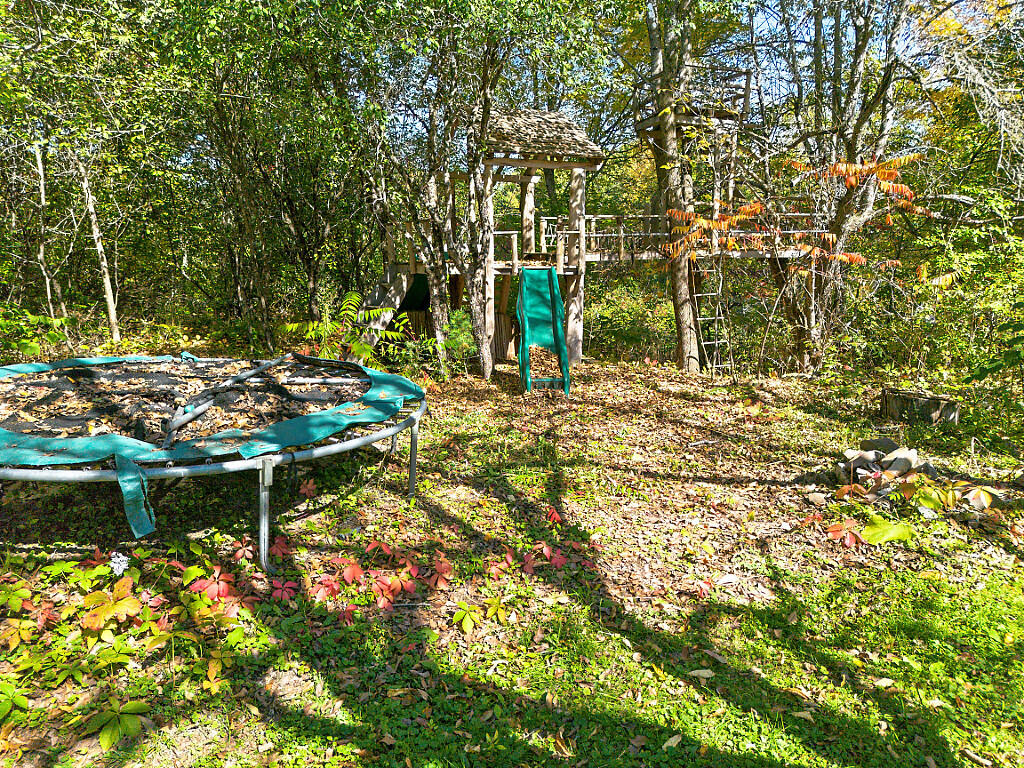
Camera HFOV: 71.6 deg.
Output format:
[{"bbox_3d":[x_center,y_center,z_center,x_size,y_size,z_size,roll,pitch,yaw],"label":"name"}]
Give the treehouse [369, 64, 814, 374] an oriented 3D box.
[{"bbox_3d":[1.433,-2.730,12.813,7.700,4.600,3.000,0,14,-5],"label":"treehouse"}]

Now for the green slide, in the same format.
[{"bbox_3d":[0.367,-0.736,8.689,0.530,1.220,2.050,0,13,-2],"label":"green slide"}]

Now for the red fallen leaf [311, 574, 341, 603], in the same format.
[{"bbox_3d":[-1.317,1.444,5.013,0.205,0.071,0.270,-3,14,-16],"label":"red fallen leaf"}]

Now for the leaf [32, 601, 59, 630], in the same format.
[{"bbox_3d":[-3.013,1.495,4.586,0.163,0.074,0.270,-9,17,-35],"label":"leaf"}]

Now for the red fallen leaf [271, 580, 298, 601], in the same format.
[{"bbox_3d":[-1.596,1.449,4.980,0.191,0.070,0.156,-4,14,-19],"label":"red fallen leaf"}]

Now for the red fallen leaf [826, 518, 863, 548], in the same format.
[{"bbox_3d":[2.804,1.261,5.987,0.294,0.120,0.270,7,15,26],"label":"red fallen leaf"}]

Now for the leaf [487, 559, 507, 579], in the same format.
[{"bbox_3d":[-0.109,1.389,5.346,0.161,0.070,0.179,0,13,-1],"label":"leaf"}]

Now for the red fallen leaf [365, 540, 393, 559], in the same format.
[{"bbox_3d":[-0.735,0.912,3.911,0.147,0.054,0.115,-3,14,-11],"label":"red fallen leaf"}]

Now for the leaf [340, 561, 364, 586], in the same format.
[{"bbox_3d":[-0.833,0.990,3.710,0.119,0.094,0.113,-3,14,-13],"label":"leaf"}]

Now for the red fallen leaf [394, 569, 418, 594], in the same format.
[{"bbox_3d":[-0.541,1.017,3.639,0.117,0.080,0.111,-2,14,-9],"label":"red fallen leaf"}]

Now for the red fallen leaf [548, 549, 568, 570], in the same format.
[{"bbox_3d":[0.256,0.965,3.903,0.104,0.085,0.099,1,13,4],"label":"red fallen leaf"}]

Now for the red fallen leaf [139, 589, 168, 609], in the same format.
[{"bbox_3d":[-2.424,1.451,4.801,0.197,0.070,0.150,-7,15,-28],"label":"red fallen leaf"}]

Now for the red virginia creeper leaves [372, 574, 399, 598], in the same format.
[{"bbox_3d":[-0.645,1.032,3.619,0.126,0.074,0.119,-3,14,-11],"label":"red virginia creeper leaves"}]

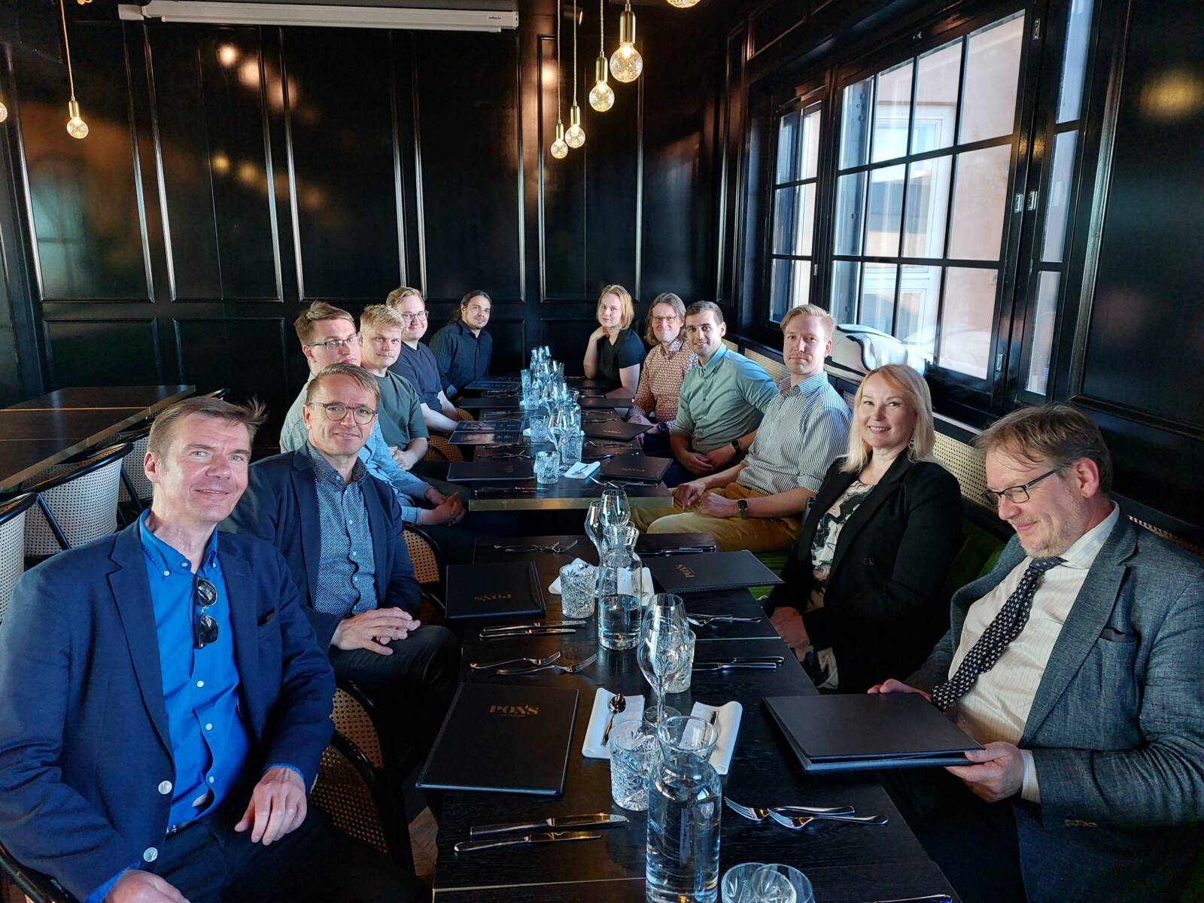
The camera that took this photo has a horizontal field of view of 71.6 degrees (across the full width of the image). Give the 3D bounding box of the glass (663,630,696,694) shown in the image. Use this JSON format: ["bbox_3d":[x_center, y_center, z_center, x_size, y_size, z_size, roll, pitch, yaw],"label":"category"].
[{"bbox_3d":[0.144,0.415,1.652,0.085,0.102,0.085,2,14,5],"label":"glass"}]

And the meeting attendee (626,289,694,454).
[{"bbox_3d":[0.214,-0.104,4.190,0.750,1.360,0.520,-11,18,-38],"label":"meeting attendee"}]

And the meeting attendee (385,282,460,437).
[{"bbox_3d":[-0.770,-0.069,3.900,0.750,1.370,0.540,10,17,34],"label":"meeting attendee"}]

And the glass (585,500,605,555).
[{"bbox_3d":[0.003,0.236,2.061,0.083,0.225,0.083,-1,15,-6],"label":"glass"}]

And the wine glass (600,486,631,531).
[{"bbox_3d":[0.032,0.213,2.243,0.082,0.210,0.082,2,14,5],"label":"wine glass"}]

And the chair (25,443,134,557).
[{"bbox_3d":[-2.217,0.448,3.233,0.560,0.780,0.570,-2,14,-7],"label":"chair"}]

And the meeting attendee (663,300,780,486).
[{"bbox_3d":[0.288,0.054,3.533,0.800,1.346,0.550,-12,19,-40],"label":"meeting attendee"}]

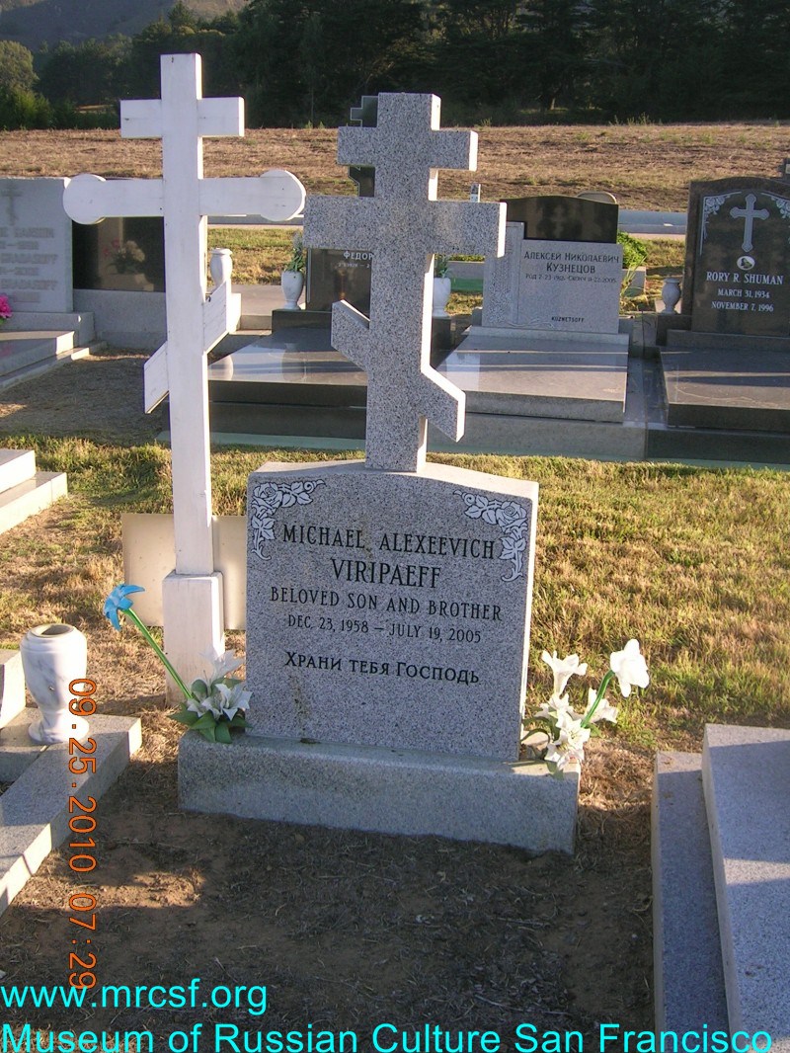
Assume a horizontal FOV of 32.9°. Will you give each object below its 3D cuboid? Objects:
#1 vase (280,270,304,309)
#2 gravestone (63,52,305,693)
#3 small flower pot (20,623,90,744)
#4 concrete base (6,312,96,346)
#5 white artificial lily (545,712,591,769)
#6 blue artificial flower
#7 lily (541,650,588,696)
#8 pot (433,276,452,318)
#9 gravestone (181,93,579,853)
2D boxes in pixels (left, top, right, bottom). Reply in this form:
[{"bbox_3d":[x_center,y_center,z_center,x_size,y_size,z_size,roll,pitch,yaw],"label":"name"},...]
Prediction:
[{"bbox_3d":[-0.686,-1.585,8.990,0.150,0.275,0.150,0,14,0],"label":"vase"},{"bbox_3d":[-0.530,-0.355,3.482,0.618,1.660,0.140,1,9,7],"label":"gravestone"},{"bbox_3d":[-0.800,0.368,3.172,0.157,0.255,0.157,2,13,0],"label":"small flower pot"},{"bbox_3d":[-2.696,-1.438,9.693,0.980,0.245,0.260,3,14,10],"label":"concrete base"},{"bbox_3d":[0.380,0.469,2.933,0.100,0.126,0.080,0,-15,-3],"label":"white artificial lily"},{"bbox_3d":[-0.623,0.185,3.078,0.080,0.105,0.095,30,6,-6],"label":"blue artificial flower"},{"bbox_3d":[0.374,0.324,2.954,0.100,0.100,0.090,3,14,10],"label":"lily"},{"bbox_3d":[0.304,-1.518,8.866,0.148,0.280,0.148,3,14,10],"label":"pot"},{"bbox_3d":[-0.002,-0.117,2.913,0.891,1.573,0.260,4,14,9],"label":"gravestone"}]

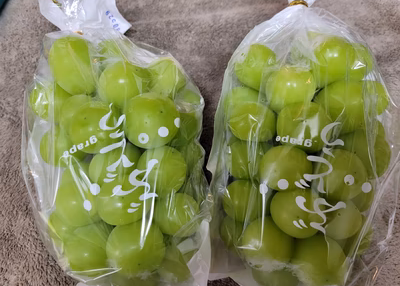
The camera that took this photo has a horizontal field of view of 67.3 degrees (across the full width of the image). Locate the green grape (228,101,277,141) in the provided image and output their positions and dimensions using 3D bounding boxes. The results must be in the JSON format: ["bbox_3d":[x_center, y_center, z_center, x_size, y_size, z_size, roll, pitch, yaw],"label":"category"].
[{"bbox_3d":[0.033,-0.013,0.188,0.029,0.029,0.026,0,70,0],"label":"green grape"}]

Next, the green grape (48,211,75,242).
[{"bbox_3d":[-0.081,0.052,0.188,0.028,0.028,0.028,0,70,0],"label":"green grape"}]

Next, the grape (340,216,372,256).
[{"bbox_3d":[0.103,0.062,0.205,0.029,0.029,0.029,0,70,0],"label":"grape"}]

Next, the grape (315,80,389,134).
[{"bbox_3d":[0.093,-0.022,0.185,0.039,0.031,0.033,0,70,0],"label":"grape"}]

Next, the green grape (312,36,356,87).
[{"bbox_3d":[0.084,-0.050,0.187,0.027,0.029,0.030,0,67,0],"label":"green grape"}]

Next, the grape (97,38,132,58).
[{"bbox_3d":[-0.061,-0.063,0.215,0.026,0.026,0.028,0,70,0],"label":"grape"}]

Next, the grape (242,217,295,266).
[{"bbox_3d":[0.040,0.058,0.175,0.030,0.030,0.029,0,70,0],"label":"grape"}]

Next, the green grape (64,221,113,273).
[{"bbox_3d":[-0.063,0.059,0.172,0.029,0.029,0.029,0,67,0],"label":"green grape"}]

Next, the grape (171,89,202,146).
[{"bbox_3d":[-0.012,-0.018,0.208,0.028,0.029,0.036,0,70,0],"label":"grape"}]

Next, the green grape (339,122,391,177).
[{"bbox_3d":[0.100,0.004,0.183,0.033,0.033,0.034,0,70,0],"label":"green grape"}]

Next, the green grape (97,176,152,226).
[{"bbox_3d":[-0.043,0.032,0.169,0.030,0.029,0.029,0,70,0],"label":"green grape"}]

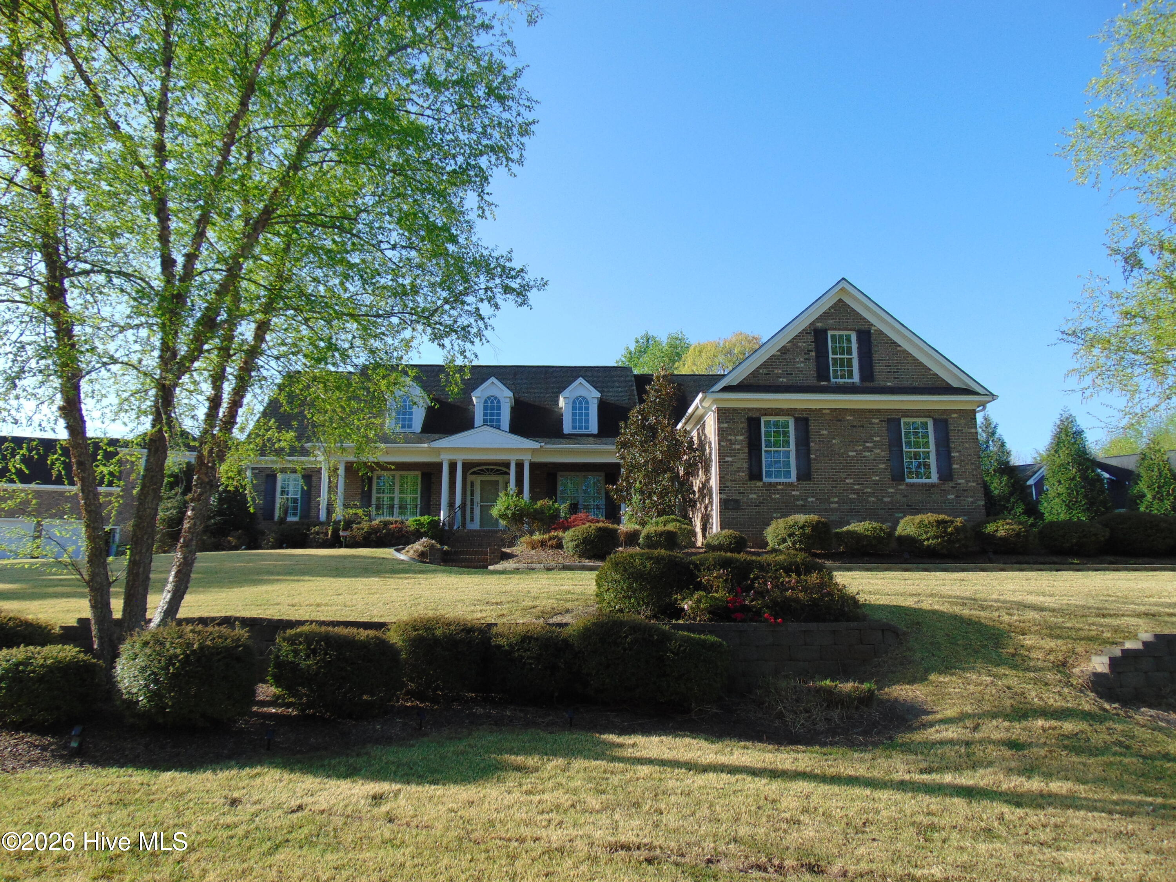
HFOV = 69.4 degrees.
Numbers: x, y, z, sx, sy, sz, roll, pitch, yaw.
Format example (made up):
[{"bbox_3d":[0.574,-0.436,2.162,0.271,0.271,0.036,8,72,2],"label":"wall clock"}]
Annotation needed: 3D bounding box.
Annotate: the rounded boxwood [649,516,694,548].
[{"bbox_3d":[2.304,2.480,23.158,1.273,0.870,1.273,0,-11,-2],"label":"rounded boxwood"}]

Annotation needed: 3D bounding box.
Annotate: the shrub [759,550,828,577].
[{"bbox_3d":[3.193,2.124,13.097,1.020,0.830,1.050,0,-11,-3],"label":"shrub"}]

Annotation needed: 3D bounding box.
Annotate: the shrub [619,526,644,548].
[{"bbox_3d":[1.091,2.633,23.180,0.803,0.573,0.803,0,-11,-2],"label":"shrub"}]

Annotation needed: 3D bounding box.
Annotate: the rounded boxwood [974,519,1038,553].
[{"bbox_3d":[10.320,2.366,21.002,1.400,0.870,1.300,0,-10,-3],"label":"rounded boxwood"}]

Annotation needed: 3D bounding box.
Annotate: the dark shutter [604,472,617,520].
[{"bbox_3d":[0.831,2.001,30.694,0.410,1.736,0.050,0,-11,-2],"label":"dark shutter"}]

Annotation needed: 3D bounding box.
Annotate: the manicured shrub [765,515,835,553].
[{"bbox_3d":[5.164,2.266,20.813,1.600,0.880,1.480,0,-10,-3],"label":"manicured shrub"}]

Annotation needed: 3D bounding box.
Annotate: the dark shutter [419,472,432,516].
[{"bbox_3d":[-5.992,1.987,31.523,0.420,1.683,0.060,0,-11,-3],"label":"dark shutter"}]

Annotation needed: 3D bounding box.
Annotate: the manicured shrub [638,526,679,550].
[{"bbox_3d":[1.812,2.512,21.909,1.040,0.635,1.040,0,-11,-2],"label":"manicured shrub"}]

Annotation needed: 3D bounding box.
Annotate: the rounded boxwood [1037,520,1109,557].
[{"bbox_3d":[12.017,2.409,21.079,1.520,0.900,1.420,0,-10,-3],"label":"rounded boxwood"}]

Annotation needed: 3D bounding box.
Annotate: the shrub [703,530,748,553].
[{"bbox_3d":[3.396,2.489,21.013,1.125,0.585,1.068,0,-11,-2],"label":"shrub"}]

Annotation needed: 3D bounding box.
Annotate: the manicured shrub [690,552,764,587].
[{"bbox_3d":[2.105,2.122,12.944,1.050,0.840,1.050,0,-11,-3],"label":"manicured shrub"}]

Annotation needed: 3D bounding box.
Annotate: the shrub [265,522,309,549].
[{"bbox_3d":[-10.146,3.192,28.624,1.480,0.900,1.350,0,-10,-3],"label":"shrub"}]

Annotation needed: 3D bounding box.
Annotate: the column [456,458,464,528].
[{"bbox_3d":[-4.316,1.776,28.500,0.250,2.390,0.250,0,-10,-3],"label":"column"}]

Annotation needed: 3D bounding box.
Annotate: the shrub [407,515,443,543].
[{"bbox_3d":[-5.231,2.829,27.256,1.102,0.848,1.047,0,-11,-2],"label":"shrub"}]

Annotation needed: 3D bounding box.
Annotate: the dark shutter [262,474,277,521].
[{"bbox_3d":[-11.576,2.070,30.969,0.380,1.690,0.050,0,-10,-3],"label":"dark shutter"}]

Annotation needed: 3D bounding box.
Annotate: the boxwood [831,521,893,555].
[{"bbox_3d":[6.760,2.387,20.919,1.408,0.806,1.338,0,-11,-2],"label":"boxwood"}]

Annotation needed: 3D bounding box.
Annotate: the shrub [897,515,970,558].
[{"bbox_3d":[8.461,2.318,20.801,1.787,1.047,1.573,0,-11,-2],"label":"shrub"}]

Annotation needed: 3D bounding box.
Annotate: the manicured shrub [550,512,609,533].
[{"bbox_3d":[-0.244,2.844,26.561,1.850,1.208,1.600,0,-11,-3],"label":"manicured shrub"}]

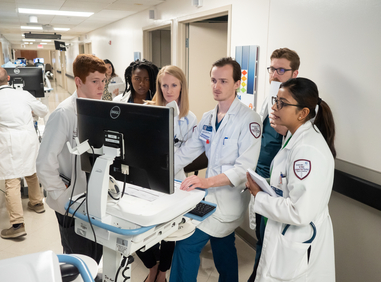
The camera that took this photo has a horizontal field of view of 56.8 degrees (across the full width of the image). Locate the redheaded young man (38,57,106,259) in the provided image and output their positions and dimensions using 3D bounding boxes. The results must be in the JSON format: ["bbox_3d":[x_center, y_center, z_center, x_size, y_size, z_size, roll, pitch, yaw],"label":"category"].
[{"bbox_3d":[-0.720,0.328,2.272,0.420,1.720,0.540,11,16,38],"label":"redheaded young man"}]

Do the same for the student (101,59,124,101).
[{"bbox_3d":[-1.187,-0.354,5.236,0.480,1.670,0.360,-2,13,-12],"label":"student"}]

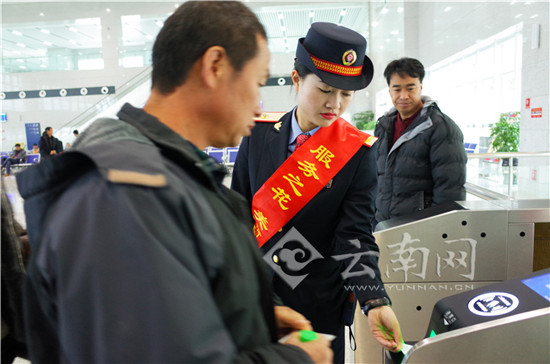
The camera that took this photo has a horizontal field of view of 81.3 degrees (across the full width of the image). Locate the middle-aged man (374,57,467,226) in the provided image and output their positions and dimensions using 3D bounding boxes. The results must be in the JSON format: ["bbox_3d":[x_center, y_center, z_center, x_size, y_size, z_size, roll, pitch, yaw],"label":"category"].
[{"bbox_3d":[0.713,0.246,1.619,0.340,1.700,0.550,-6,7,-37],"label":"middle-aged man"}]

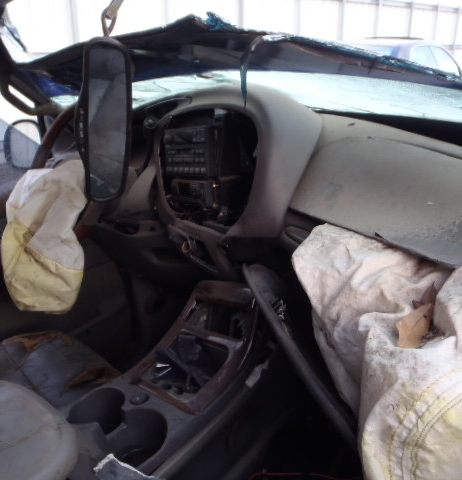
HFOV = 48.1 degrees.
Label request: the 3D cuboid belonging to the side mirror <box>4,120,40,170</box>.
[{"bbox_3d":[-0.770,-0.367,1.985,0.205,0.185,0.085,8,20,24],"label":"side mirror"}]

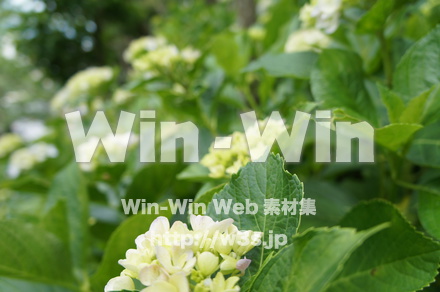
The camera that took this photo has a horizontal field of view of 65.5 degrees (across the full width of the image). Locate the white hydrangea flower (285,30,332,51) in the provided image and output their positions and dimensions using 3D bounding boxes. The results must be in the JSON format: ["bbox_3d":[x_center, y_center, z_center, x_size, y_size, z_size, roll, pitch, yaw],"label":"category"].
[{"bbox_3d":[0.200,-0.235,0.780,0.105,0.070,0.105,0,10,0],"label":"white hydrangea flower"}]

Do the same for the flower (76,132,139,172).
[{"bbox_3d":[-0.224,0.013,0.680,0.122,0.078,0.115,0,8,0],"label":"flower"}]

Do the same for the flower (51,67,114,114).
[{"bbox_3d":[-0.306,-0.123,0.760,0.140,0.100,0.130,0,8,0],"label":"flower"}]

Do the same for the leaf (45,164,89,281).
[{"bbox_3d":[-0.211,0.105,0.470,0.058,0.160,0.050,-2,8,-14],"label":"leaf"}]

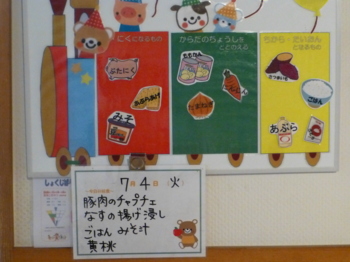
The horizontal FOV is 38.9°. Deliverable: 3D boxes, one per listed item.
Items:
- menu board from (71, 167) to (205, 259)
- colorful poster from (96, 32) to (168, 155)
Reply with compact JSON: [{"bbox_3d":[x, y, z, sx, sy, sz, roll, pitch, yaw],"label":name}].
[{"bbox_3d":[-0.080,0.182,1.112,0.298,0.210,0.010,0,3,-1],"label":"menu board"},{"bbox_3d":[-0.093,-0.084,1.102,0.161,0.272,0.010,0,3,-1],"label":"colorful poster"}]

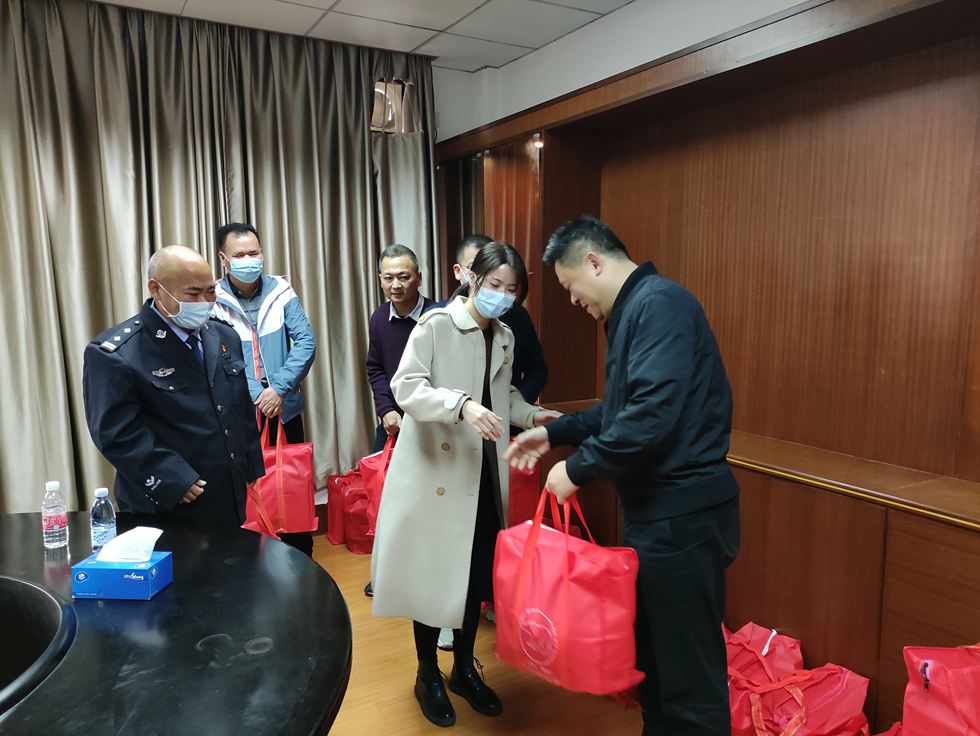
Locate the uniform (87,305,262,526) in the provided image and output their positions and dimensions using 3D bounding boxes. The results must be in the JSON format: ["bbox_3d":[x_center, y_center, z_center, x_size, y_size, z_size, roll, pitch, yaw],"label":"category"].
[{"bbox_3d":[-1.043,0.170,2.340,0.390,0.780,0.550,3,9,31],"label":"uniform"}]

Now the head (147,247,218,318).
[{"bbox_3d":[-0.989,-0.261,2.270,0.210,0.245,0.170,22,19,33],"label":"head"}]

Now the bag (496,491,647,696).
[{"bbox_3d":[0.231,0.633,2.155,0.385,0.545,0.185,2,4,40],"label":"bag"}]

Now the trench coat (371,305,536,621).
[{"bbox_3d":[-0.119,0.317,2.450,0.520,1.130,0.460,-7,10,-41],"label":"trench coat"}]

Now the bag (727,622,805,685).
[{"bbox_3d":[0.835,1.045,2.270,0.380,0.360,0.220,-6,9,-40],"label":"bag"}]

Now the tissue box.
[{"bbox_3d":[-0.854,0.483,1.653,0.185,0.072,0.100,-1,7,5],"label":"tissue box"}]

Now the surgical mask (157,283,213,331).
[{"bbox_3d":[-0.960,-0.195,2.240,0.110,0.120,0.150,22,19,33],"label":"surgical mask"}]

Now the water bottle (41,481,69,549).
[{"bbox_3d":[-1.198,0.399,1.938,0.061,0.180,0.061,-6,9,-32],"label":"water bottle"}]

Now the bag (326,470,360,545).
[{"bbox_3d":[-0.732,0.762,4.056,0.370,0.400,0.170,-4,8,-23],"label":"bag"}]

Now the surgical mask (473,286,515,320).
[{"bbox_3d":[0.014,-0.210,2.270,0.135,0.103,0.082,11,21,-38],"label":"surgical mask"}]

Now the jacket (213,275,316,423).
[{"bbox_3d":[-1.045,-0.082,3.130,0.540,0.660,0.320,-4,8,-25],"label":"jacket"}]

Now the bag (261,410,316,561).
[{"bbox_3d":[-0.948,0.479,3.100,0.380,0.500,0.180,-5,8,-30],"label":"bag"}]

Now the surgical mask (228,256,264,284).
[{"bbox_3d":[-1.034,-0.416,3.020,0.140,0.110,0.080,-4,8,-27],"label":"surgical mask"}]

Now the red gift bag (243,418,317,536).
[{"bbox_3d":[-0.957,0.471,3.100,0.390,0.490,0.180,-5,8,-30],"label":"red gift bag"}]

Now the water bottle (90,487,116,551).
[{"bbox_3d":[-1.100,0.433,2.010,0.064,0.190,0.064,0,7,0],"label":"water bottle"}]

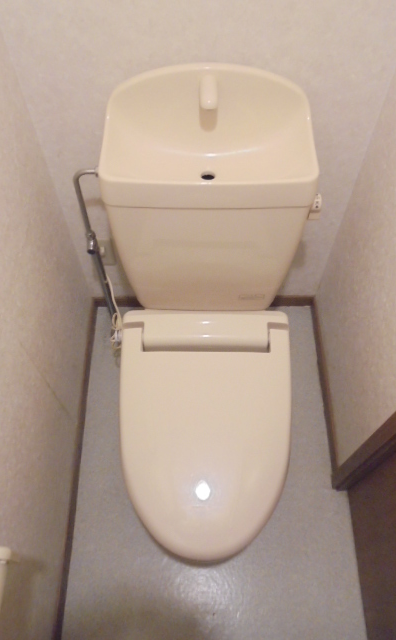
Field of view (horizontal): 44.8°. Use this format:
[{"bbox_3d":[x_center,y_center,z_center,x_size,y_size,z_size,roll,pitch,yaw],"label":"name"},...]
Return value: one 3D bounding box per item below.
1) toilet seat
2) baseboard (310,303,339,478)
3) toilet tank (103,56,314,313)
[{"bbox_3d":[0.015,0.239,1.079,0.385,0.095,0.547,0,60,0],"label":"toilet seat"},{"bbox_3d":[0.409,0.195,1.553,0.011,0.062,0.586,0,60,0],"label":"baseboard"},{"bbox_3d":[0.017,-0.254,1.078,0.406,0.535,0.245,0,60,0],"label":"toilet tank"}]

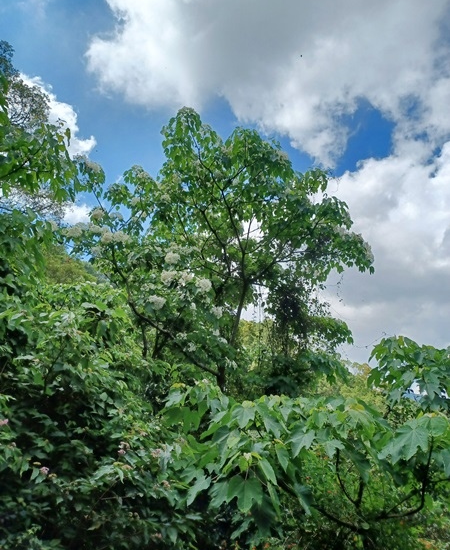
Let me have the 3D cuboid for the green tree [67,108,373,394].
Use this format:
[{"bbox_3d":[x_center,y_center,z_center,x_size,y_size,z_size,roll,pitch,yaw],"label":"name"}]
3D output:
[{"bbox_3d":[-0.100,-0.450,7.800,5.400,5.500,4.500,0,-13,0],"label":"green tree"}]

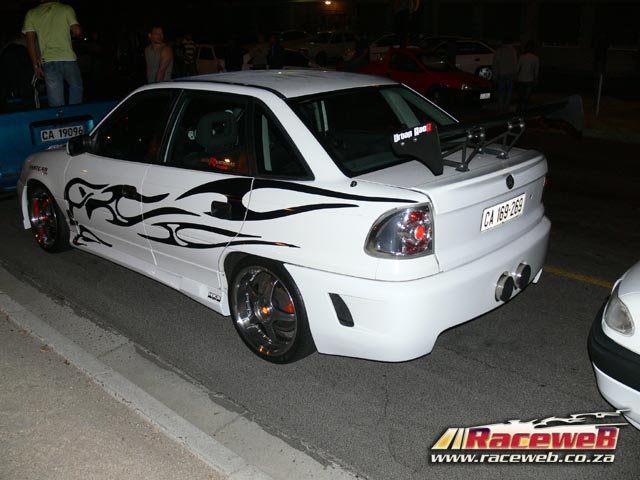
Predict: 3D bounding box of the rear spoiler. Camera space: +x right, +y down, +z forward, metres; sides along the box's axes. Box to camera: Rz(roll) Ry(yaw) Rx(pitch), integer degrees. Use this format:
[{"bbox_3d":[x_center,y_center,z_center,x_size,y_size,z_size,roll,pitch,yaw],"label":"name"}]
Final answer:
[{"bbox_3d":[0.848,-0.510,3.160,0.335,0.300,1.440,16,24,40],"label":"rear spoiler"}]

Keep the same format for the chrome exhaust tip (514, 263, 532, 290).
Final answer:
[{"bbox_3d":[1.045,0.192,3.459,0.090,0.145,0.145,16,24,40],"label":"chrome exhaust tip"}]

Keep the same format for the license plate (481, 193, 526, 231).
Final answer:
[{"bbox_3d":[0.919,-0.139,3.213,0.015,0.120,0.440,18,25,40],"label":"license plate"}]

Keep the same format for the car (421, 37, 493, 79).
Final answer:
[{"bbox_3d":[4.108,-6.113,22.013,4.050,1.400,1.660,-3,18,-11],"label":"car"}]

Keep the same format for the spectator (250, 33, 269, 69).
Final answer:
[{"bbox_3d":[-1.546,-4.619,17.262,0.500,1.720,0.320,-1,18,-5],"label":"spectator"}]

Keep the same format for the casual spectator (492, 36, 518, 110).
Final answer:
[{"bbox_3d":[4.302,-3.912,15.377,0.520,1.730,0.320,5,18,14],"label":"casual spectator"}]

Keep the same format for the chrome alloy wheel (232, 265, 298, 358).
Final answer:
[{"bbox_3d":[-0.232,0.353,3.442,0.500,0.500,0.190,16,24,40],"label":"chrome alloy wheel"}]

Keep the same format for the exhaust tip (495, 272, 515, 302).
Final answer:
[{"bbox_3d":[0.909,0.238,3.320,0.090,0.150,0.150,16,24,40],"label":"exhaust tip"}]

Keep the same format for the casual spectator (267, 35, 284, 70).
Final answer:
[{"bbox_3d":[-1.230,-4.602,17.259,0.480,1.700,0.320,7,19,20],"label":"casual spectator"}]

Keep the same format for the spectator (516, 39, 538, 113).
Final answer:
[{"bbox_3d":[4.797,-3.841,15.234,0.500,1.660,0.320,6,19,16],"label":"spectator"}]

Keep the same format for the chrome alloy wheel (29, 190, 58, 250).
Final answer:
[{"bbox_3d":[-2.076,-0.188,5.069,0.500,0.500,0.190,16,24,40],"label":"chrome alloy wheel"}]

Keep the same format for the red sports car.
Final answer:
[{"bbox_3d":[2.402,-4.124,16.368,1.630,1.420,4.200,-15,24,-41],"label":"red sports car"}]

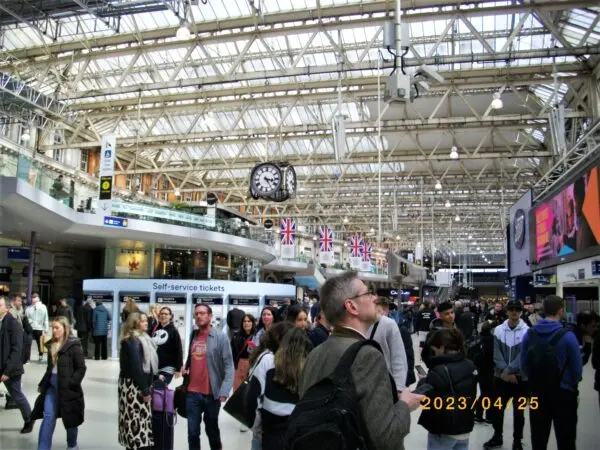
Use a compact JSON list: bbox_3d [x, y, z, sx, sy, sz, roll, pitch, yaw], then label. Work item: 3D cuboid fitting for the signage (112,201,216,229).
[{"bbox_3d":[-8.686,-0.625,42.863,0.120,0.620,9.740,-3,-8,32],"label":"signage"}]

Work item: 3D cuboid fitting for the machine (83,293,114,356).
[{"bbox_3d":[-6.068,2.998,19.594,0.980,1.940,0.700,0,-7,5],"label":"machine"}]

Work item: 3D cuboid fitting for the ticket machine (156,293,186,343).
[{"bbox_3d":[-3.926,3.047,19.694,0.980,1.940,0.700,0,-7,5],"label":"ticket machine"}]

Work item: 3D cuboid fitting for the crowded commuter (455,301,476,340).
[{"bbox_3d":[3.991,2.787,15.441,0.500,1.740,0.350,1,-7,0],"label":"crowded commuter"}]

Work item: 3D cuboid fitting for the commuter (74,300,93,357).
[{"bbox_3d":[-6.241,2.986,18.575,0.400,1.720,0.500,7,-9,-40],"label":"commuter"}]

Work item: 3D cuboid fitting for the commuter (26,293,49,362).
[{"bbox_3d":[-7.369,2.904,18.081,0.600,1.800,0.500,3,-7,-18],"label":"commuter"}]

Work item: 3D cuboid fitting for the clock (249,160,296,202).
[{"bbox_3d":[-1.501,-2.374,35.000,1.970,2.080,1.970,-2,-7,22],"label":"clock"}]

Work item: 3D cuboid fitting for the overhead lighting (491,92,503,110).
[{"bbox_3d":[8.273,-5.200,27.000,0.460,0.720,0.460,1,-7,0],"label":"overhead lighting"}]

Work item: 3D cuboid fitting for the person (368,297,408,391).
[{"bbox_3d":[0.814,1.540,5.842,0.350,1.770,0.500,2,-7,-6],"label":"person"}]

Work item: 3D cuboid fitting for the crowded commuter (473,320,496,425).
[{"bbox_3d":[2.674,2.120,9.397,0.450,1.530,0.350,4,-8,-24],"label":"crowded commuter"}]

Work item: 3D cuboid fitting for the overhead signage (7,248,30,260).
[{"bbox_3d":[-12.684,1.334,29.000,1.080,0.520,0.120,2,-7,-9],"label":"overhead signage"}]

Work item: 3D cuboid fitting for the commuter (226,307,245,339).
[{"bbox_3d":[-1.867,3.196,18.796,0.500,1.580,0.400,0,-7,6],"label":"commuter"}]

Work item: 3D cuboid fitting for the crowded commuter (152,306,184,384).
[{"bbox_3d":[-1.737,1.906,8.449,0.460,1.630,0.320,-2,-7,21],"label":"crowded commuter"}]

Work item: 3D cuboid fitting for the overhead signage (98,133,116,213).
[{"bbox_3d":[-8.705,-2.374,29.000,0.630,3.600,0.120,2,-7,-5],"label":"overhead signage"}]

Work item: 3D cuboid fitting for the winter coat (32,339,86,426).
[{"bbox_3d":[-2.674,1.744,7.100,0.500,0.970,0.400,-5,-9,41],"label":"winter coat"}]

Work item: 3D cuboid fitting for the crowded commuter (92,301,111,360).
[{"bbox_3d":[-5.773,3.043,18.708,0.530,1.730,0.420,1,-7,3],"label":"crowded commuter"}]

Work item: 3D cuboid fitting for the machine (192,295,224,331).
[{"bbox_3d":[-2.675,2.982,18.735,0.900,1.900,0.600,2,-7,-5],"label":"machine"}]

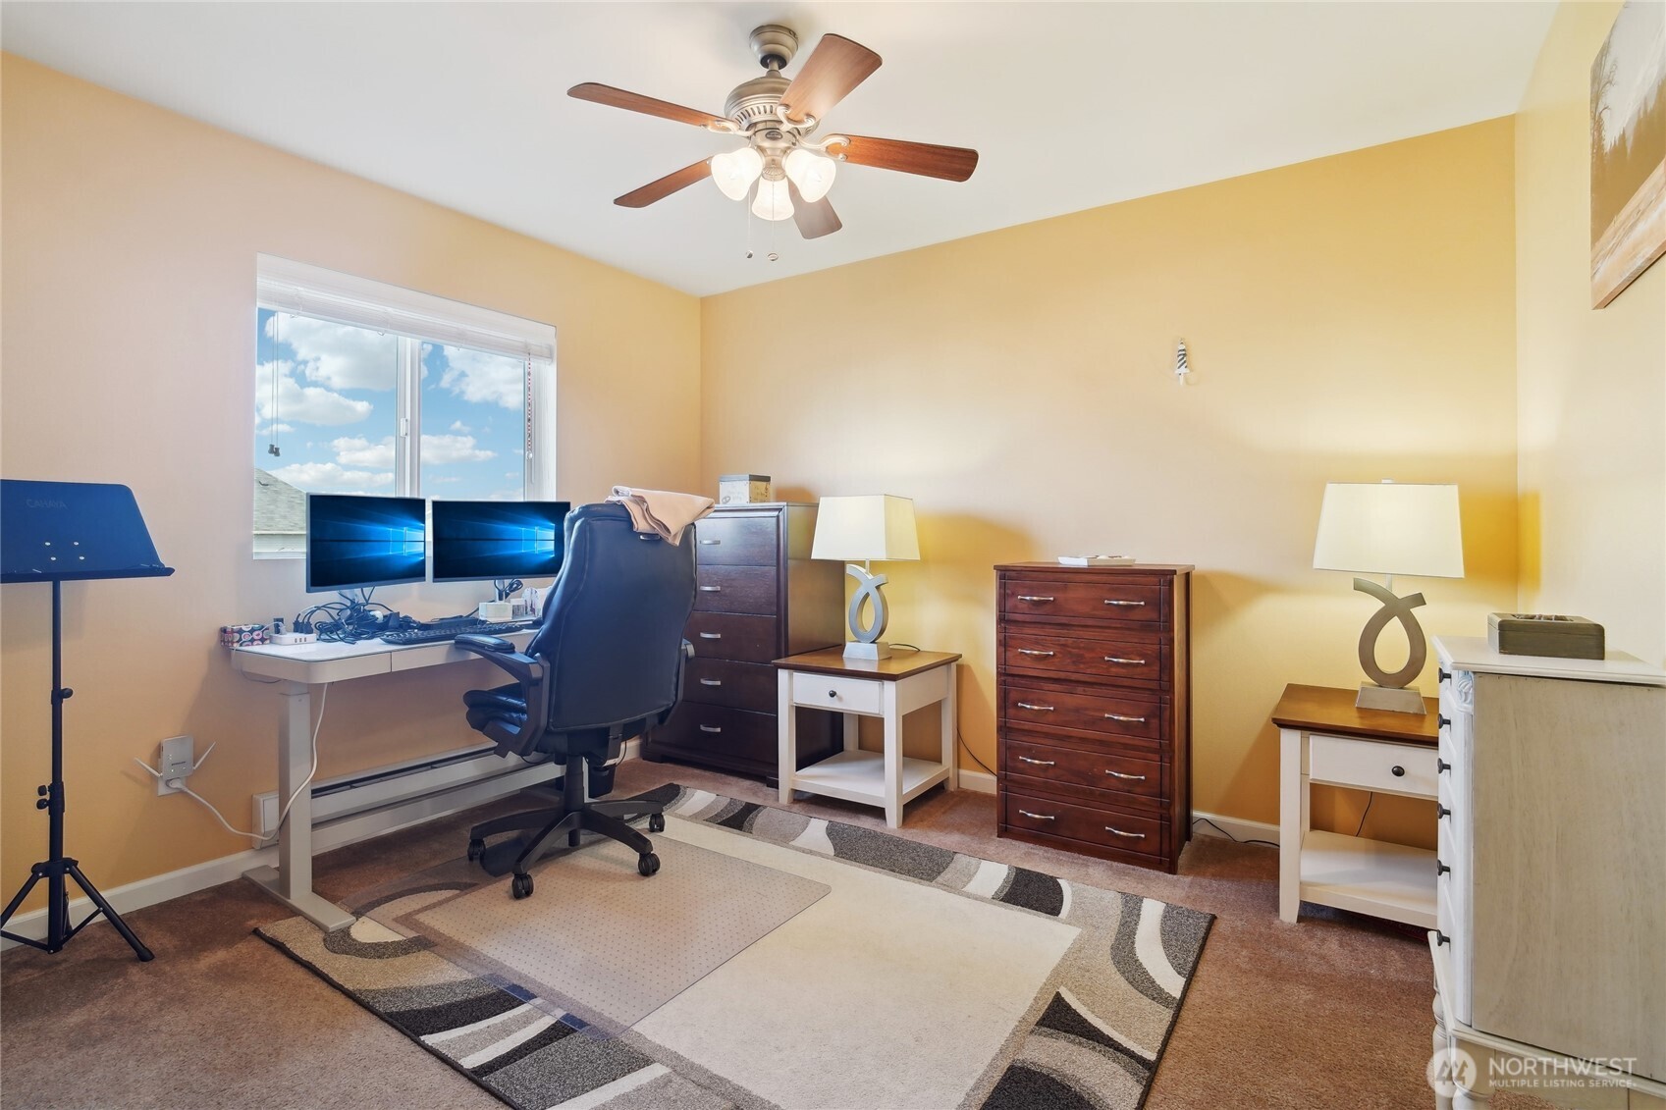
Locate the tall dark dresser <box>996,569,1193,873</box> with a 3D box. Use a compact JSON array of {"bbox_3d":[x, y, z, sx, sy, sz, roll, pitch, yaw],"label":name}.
[{"bbox_3d":[0.981,0.558,2.785,0.634,1.028,0.374,1,1,34],"label":"tall dark dresser"}]

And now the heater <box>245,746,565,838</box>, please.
[{"bbox_3d":[-1.613,0.896,3.006,0.070,0.165,1.207,1,1,36],"label":"heater"}]

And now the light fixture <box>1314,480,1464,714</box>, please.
[{"bbox_3d":[1.725,0.123,2.315,0.353,0.702,0.323,1,1,34],"label":"light fixture"}]

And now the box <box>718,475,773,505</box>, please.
[{"bbox_3d":[-0.434,-0.310,3.661,0.182,0.147,0.170,1,1,32],"label":"box"}]

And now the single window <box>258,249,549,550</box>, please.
[{"bbox_3d":[-1.622,-0.512,2.954,0.101,1.030,1.121,1,1,36],"label":"single window"}]

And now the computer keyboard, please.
[{"bbox_3d":[-1.423,0.290,2.813,0.165,0.032,0.464,1,1,35],"label":"computer keyboard"}]

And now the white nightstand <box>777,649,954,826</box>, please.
[{"bbox_3d":[0.160,0.766,3.280,0.621,0.613,0.604,1,1,33],"label":"white nightstand"}]

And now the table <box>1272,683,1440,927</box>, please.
[{"bbox_3d":[1.705,0.779,2.246,0.586,0.606,0.601,1,1,34],"label":"table"}]

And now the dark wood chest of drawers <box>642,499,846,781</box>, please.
[{"bbox_3d":[-0.469,0.405,3.776,0.917,1.308,0.444,1,1,33],"label":"dark wood chest of drawers"}]

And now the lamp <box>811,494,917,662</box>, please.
[{"bbox_3d":[0.154,0.104,3.285,0.358,0.707,0.328,1,1,33],"label":"lamp"}]

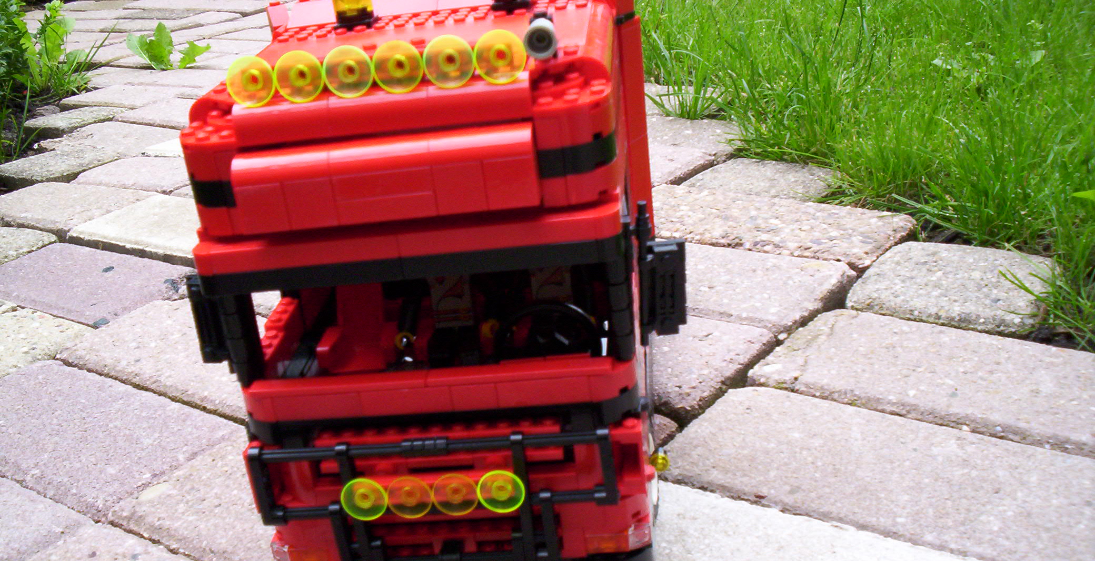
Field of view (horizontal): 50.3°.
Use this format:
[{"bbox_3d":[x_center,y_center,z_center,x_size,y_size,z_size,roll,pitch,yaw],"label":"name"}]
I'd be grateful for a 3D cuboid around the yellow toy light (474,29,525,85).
[{"bbox_3d":[-0.014,-0.069,0.359,0.016,0.016,0.006,-4,5,8],"label":"yellow toy light"}]

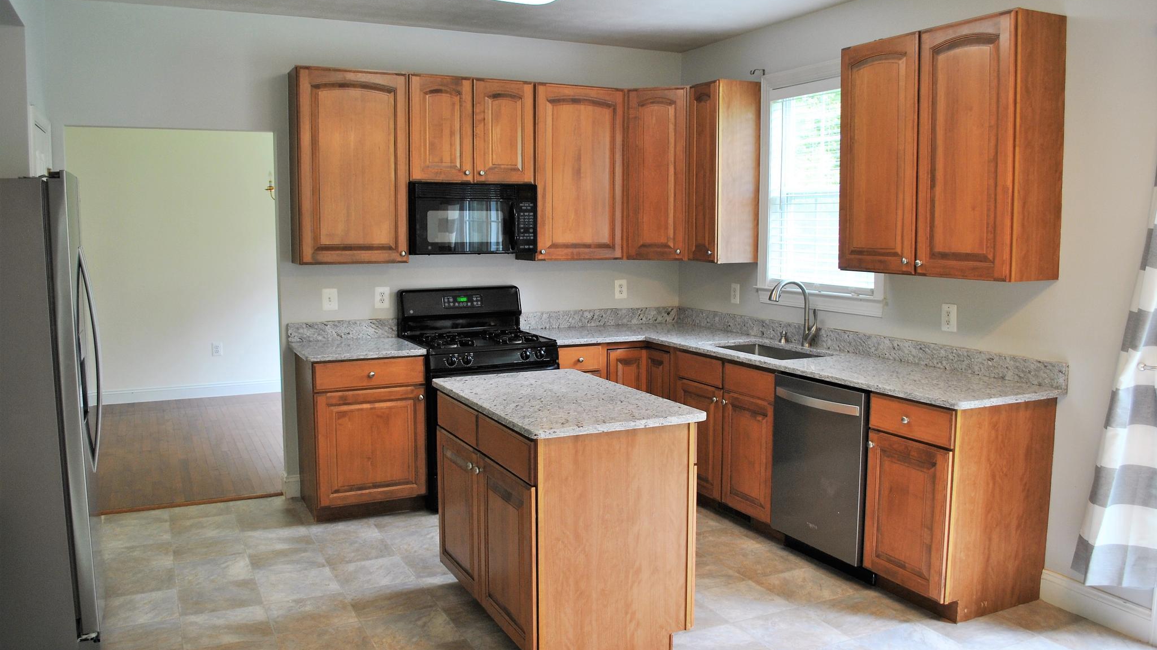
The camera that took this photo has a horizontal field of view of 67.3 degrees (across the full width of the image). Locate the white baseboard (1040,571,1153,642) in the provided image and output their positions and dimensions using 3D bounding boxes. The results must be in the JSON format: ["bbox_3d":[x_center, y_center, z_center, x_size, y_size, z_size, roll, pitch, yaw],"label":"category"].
[{"bbox_3d":[2.070,1.123,3.477,0.018,0.137,0.461,-3,7,-26],"label":"white baseboard"}]

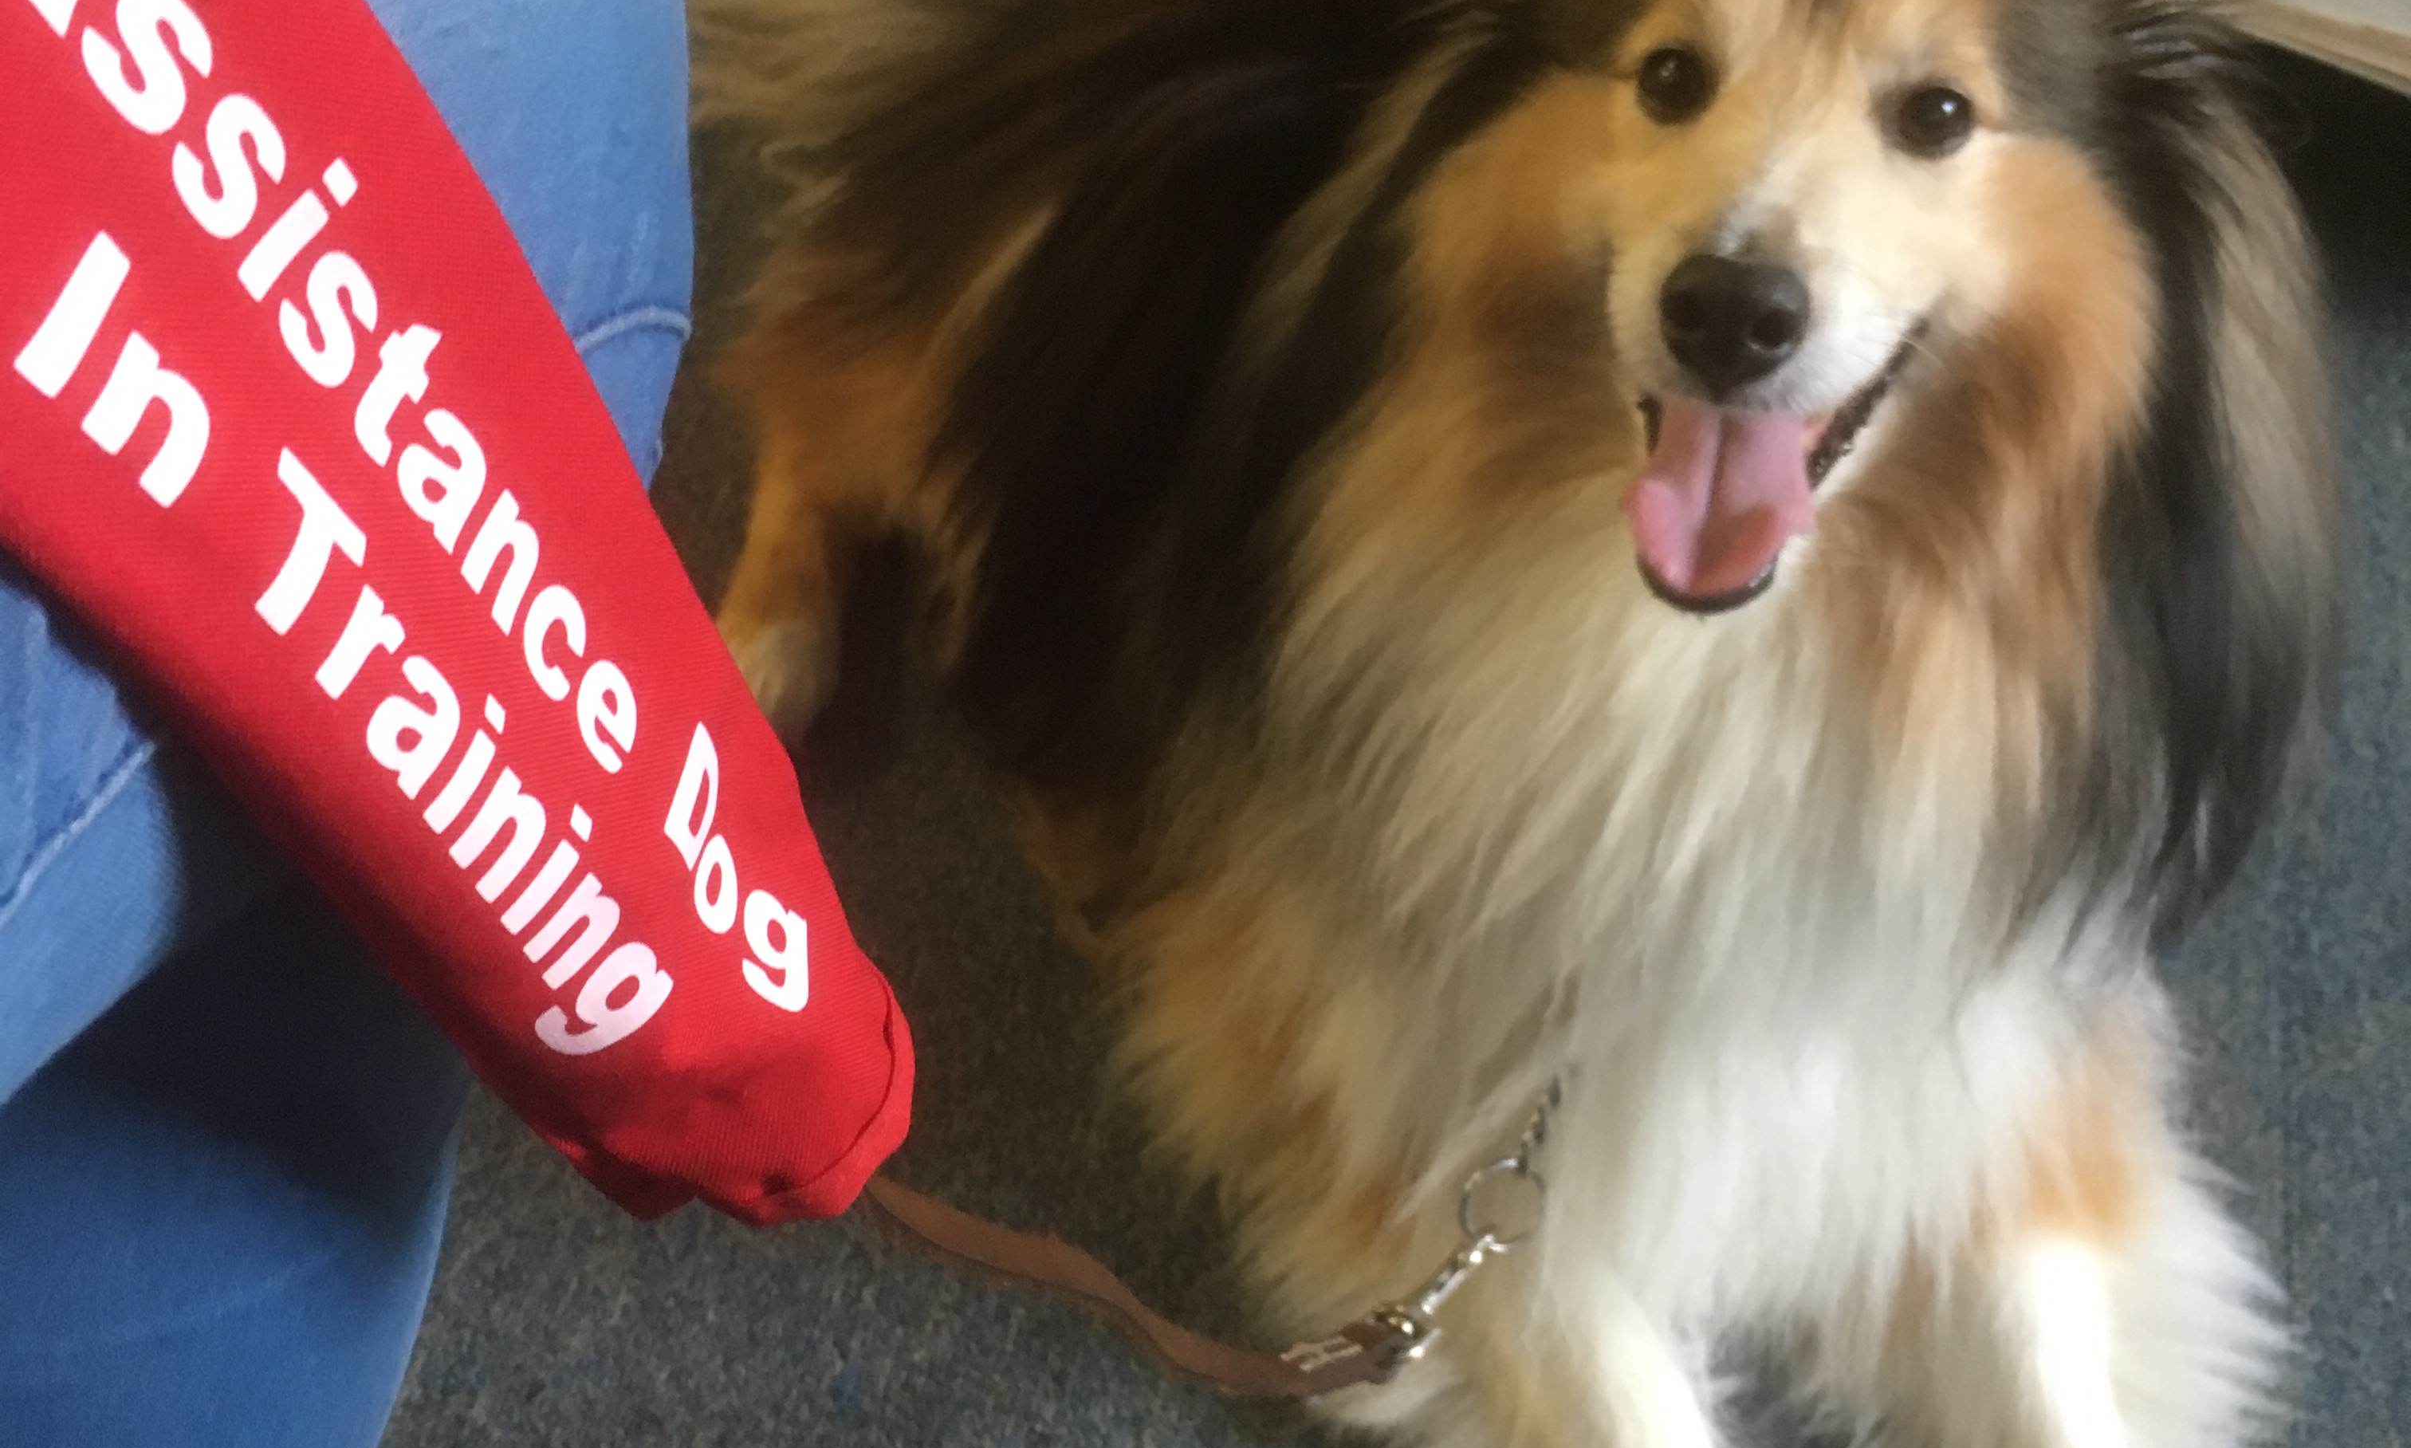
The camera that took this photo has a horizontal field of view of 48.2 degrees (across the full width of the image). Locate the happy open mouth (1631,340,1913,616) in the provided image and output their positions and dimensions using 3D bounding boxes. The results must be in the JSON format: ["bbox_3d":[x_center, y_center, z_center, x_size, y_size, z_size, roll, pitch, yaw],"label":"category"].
[{"bbox_3d":[0.126,-0.057,0.605,0.060,0.050,0.050,13,27,14],"label":"happy open mouth"}]

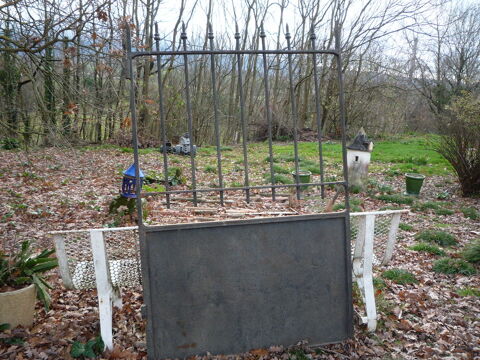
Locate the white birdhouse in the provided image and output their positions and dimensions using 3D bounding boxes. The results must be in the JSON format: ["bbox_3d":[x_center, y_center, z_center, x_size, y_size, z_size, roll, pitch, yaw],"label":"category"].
[{"bbox_3d":[1.745,-0.289,6.100,0.380,0.900,0.380,6,11,10],"label":"white birdhouse"}]

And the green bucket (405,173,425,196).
[{"bbox_3d":[2.430,0.061,5.800,0.285,0.275,0.285,4,10,0],"label":"green bucket"}]

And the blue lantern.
[{"bbox_3d":[-1.228,0.008,4.750,0.250,0.385,0.250,6,10,0],"label":"blue lantern"}]

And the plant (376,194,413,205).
[{"bbox_3d":[2.037,0.259,5.450,0.490,0.090,0.300,0,11,0],"label":"plant"}]

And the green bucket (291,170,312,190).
[{"bbox_3d":[0.887,0.007,5.950,0.295,0.270,0.295,0,11,0],"label":"green bucket"}]

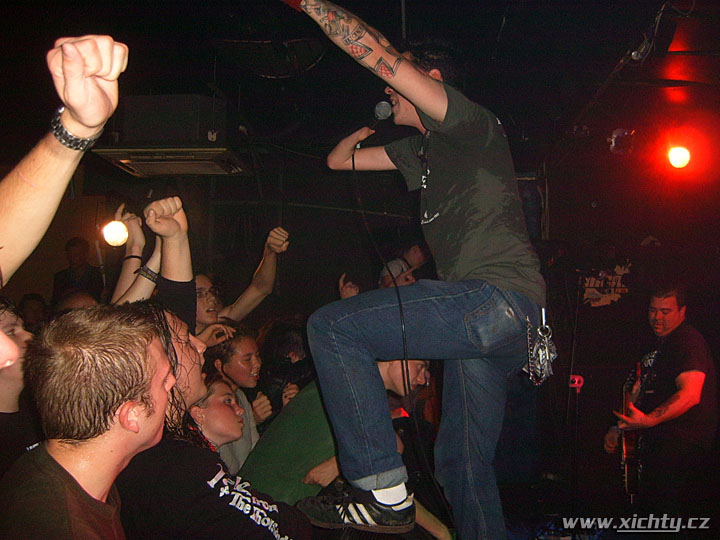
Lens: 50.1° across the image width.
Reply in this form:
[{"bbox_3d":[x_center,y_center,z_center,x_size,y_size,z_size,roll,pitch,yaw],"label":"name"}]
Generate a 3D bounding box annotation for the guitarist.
[{"bbox_3d":[1.518,0.957,3.856,0.500,1.770,0.580,1,-3,-25],"label":"guitarist"}]

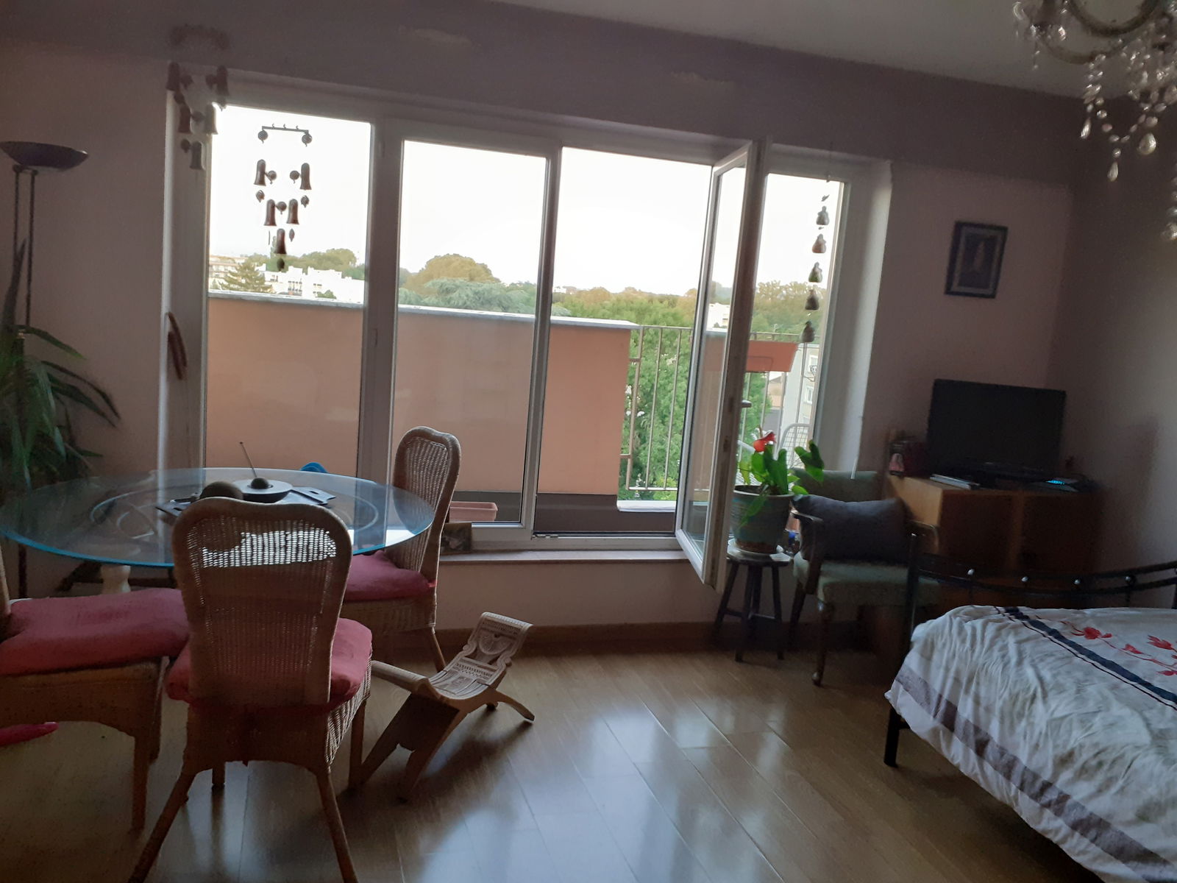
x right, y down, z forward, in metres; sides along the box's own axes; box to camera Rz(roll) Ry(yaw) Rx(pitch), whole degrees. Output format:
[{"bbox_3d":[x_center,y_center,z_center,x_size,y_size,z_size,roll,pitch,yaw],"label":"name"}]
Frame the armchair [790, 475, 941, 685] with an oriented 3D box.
[{"bbox_3d":[1.157,0.572,3.959,0.539,0.775,0.514,2,10,-14],"label":"armchair"}]

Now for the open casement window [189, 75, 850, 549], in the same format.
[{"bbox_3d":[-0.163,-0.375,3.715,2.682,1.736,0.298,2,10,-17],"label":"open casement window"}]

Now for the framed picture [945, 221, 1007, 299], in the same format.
[{"bbox_3d":[1.754,-0.821,4.152,0.291,0.328,0.022,2,10,-17],"label":"framed picture"}]

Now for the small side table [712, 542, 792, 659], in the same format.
[{"bbox_3d":[0.710,0.696,3.990,0.298,0.447,0.298,2,10,-17],"label":"small side table"}]

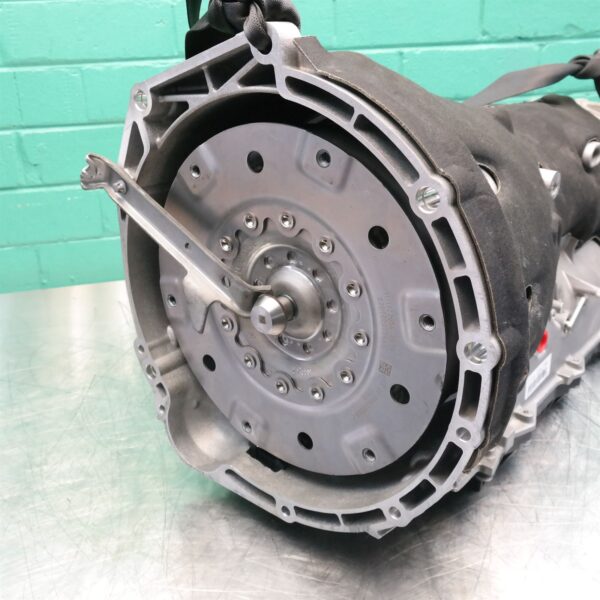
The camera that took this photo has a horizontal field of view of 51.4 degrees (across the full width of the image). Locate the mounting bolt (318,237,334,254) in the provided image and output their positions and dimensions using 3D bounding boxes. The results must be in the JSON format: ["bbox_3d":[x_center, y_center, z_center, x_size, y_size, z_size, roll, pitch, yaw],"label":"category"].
[{"bbox_3d":[0.019,-0.038,0.437,0.012,0.012,0.007,10,24,38],"label":"mounting bolt"}]

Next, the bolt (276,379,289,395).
[{"bbox_3d":[-0.014,0.071,0.512,0.012,0.012,0.007,10,24,38],"label":"bolt"}]

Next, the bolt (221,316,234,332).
[{"bbox_3d":[-0.062,0.021,0.531,0.012,0.012,0.007,10,24,38],"label":"bolt"}]

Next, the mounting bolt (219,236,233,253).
[{"bbox_3d":[-0.059,-0.045,0.501,0.012,0.012,0.007,10,24,38],"label":"mounting bolt"}]

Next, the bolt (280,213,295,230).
[{"bbox_3d":[-0.009,-0.057,0.453,0.012,0.012,0.007,10,24,38],"label":"bolt"}]

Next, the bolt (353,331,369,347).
[{"bbox_3d":[0.043,0.028,0.443,0.012,0.012,0.007,10,24,38],"label":"bolt"}]

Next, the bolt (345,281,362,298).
[{"bbox_3d":[0.037,-0.007,0.434,0.012,0.012,0.007,10,24,38],"label":"bolt"}]

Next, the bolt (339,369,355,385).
[{"bbox_3d":[0.035,0.057,0.463,0.012,0.012,0.007,10,24,38],"label":"bolt"}]

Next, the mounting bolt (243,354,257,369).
[{"bbox_3d":[-0.042,0.052,0.527,0.012,0.012,0.007,10,24,38],"label":"mounting bolt"}]

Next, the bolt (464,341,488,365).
[{"bbox_3d":[0.102,0.031,0.361,0.015,0.015,0.010,10,24,38],"label":"bolt"}]

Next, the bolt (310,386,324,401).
[{"bbox_3d":[0.014,0.073,0.488,0.012,0.012,0.007,10,24,38],"label":"bolt"}]

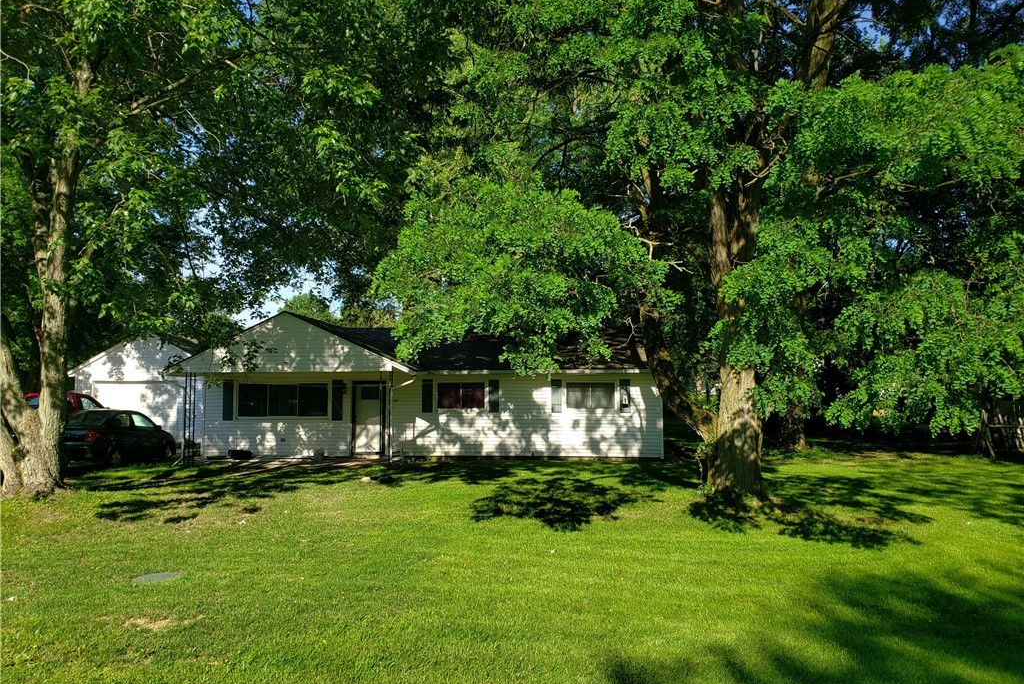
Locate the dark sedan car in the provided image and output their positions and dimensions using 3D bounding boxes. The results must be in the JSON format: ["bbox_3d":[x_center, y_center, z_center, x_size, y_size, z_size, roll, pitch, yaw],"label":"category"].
[{"bbox_3d":[-10.600,2.516,20.270,1.770,1.450,4.600,0,-4,3],"label":"dark sedan car"}]

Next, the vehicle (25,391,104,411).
[{"bbox_3d":[-13.900,2.497,23.079,2.000,1.880,5.400,0,-4,3],"label":"vehicle"}]

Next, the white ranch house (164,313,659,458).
[{"bbox_3d":[-2.233,1.516,24.257,13.700,4.010,8.850,0,-4,4],"label":"white ranch house"}]

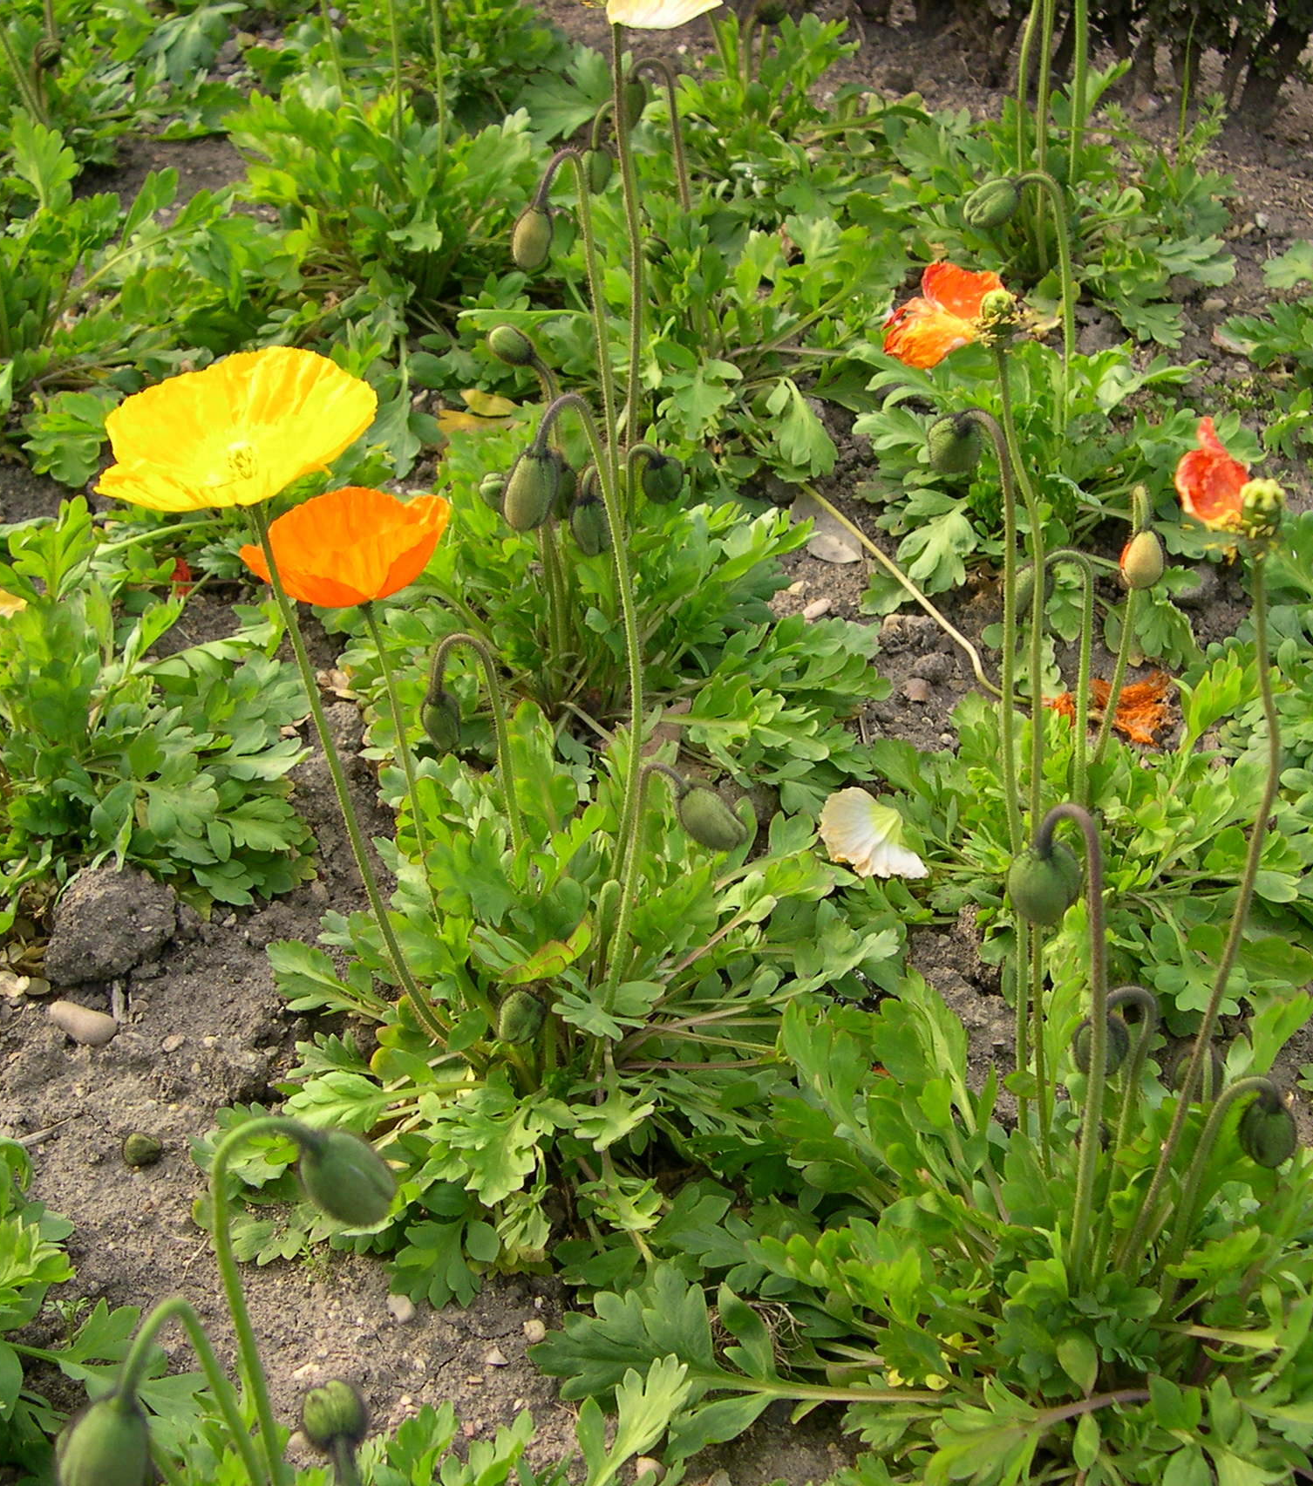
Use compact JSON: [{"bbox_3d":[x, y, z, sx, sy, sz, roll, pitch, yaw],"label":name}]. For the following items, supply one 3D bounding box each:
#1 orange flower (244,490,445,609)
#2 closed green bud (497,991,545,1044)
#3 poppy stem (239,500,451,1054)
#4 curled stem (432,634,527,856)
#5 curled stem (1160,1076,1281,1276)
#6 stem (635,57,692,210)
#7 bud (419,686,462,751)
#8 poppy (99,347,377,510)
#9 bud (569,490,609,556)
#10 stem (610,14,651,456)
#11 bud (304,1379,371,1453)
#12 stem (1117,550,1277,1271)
[{"bbox_3d":[-0.134,-0.075,0.944,0.089,0.037,0.089,-7,32,5],"label":"orange flower"},{"bbox_3d":[-0.050,0.100,0.794,0.017,0.021,0.017,0,32,0],"label":"closed green bud"},{"bbox_3d":[-0.108,0.018,0.770,0.014,0.230,0.014,-10,31,6],"label":"poppy stem"},{"bbox_3d":[-0.062,0.002,0.765,0.032,0.093,0.014,-1,32,1],"label":"curled stem"},{"bbox_3d":[0.213,0.166,0.823,0.035,0.100,0.016,0,32,0],"label":"curled stem"},{"bbox_3d":[0.005,-0.437,1.564,0.042,0.106,0.014,0,32,0],"label":"stem"},{"bbox_3d":[-0.096,-0.011,0.969,0.017,0.030,0.017,0,32,0],"label":"bud"},{"bbox_3d":[-0.134,-0.100,0.696,0.089,0.033,0.084,-5,38,3],"label":"poppy"},{"bbox_3d":[-0.030,-0.100,0.991,0.018,0.028,0.018,0,32,0],"label":"bud"},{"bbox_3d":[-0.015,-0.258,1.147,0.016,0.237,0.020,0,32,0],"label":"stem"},{"bbox_3d":[-0.084,0.176,0.568,0.017,0.021,0.017,0,32,0],"label":"bud"},{"bbox_3d":[0.166,0.063,0.662,0.022,0.271,0.018,0,32,0],"label":"stem"}]

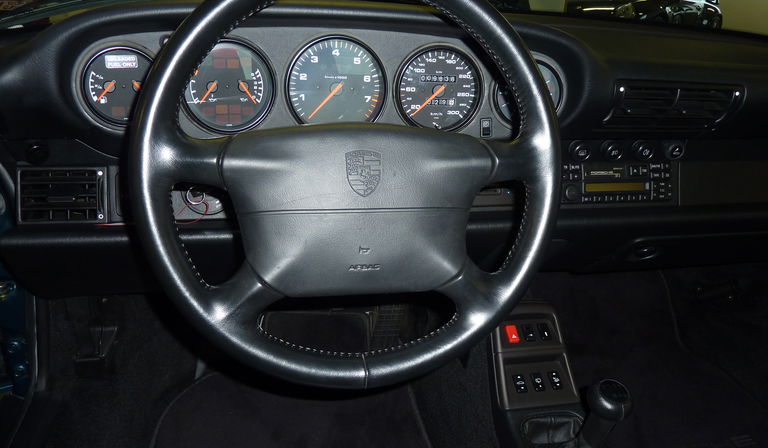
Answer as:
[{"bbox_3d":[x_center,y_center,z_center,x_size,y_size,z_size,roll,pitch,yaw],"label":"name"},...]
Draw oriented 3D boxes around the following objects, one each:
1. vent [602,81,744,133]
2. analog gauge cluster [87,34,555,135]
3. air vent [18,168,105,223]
[{"bbox_3d":[0.384,-0.159,0.747,0.195,0.070,0.050,-2,25,-11],"label":"vent"},{"bbox_3d":[-0.056,-0.171,0.695,0.588,0.128,0.060,-2,15,-11],"label":"analog gauge cluster"},{"bbox_3d":[-0.381,-0.036,0.662,0.097,0.068,0.040,-2,17,-11],"label":"air vent"}]

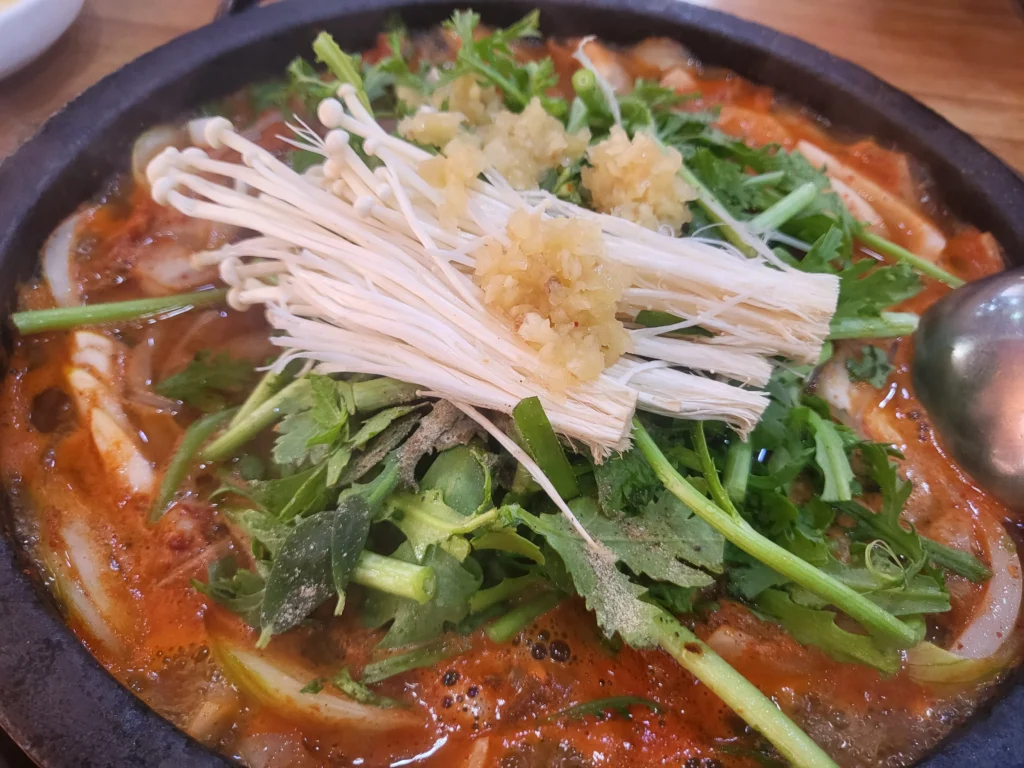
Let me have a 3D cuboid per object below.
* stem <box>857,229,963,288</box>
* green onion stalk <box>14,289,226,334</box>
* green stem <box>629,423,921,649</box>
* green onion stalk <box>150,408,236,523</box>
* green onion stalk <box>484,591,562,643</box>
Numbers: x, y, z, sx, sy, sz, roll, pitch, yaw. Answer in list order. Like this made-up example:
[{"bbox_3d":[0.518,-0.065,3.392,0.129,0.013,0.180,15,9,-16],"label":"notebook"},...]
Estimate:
[{"bbox_3d":[0.111,-0.036,0.216,0.036,0.004,0.004,31,56,9],"label":"stem"},{"bbox_3d":[-0.091,-0.018,0.184,0.051,0.005,0.005,-10,55,-15],"label":"green onion stalk"},{"bbox_3d":[0.046,0.028,0.143,0.066,0.006,0.007,38,58,5],"label":"green stem"},{"bbox_3d":[-0.067,0.015,0.162,0.007,0.004,0.030,19,56,9],"label":"green onion stalk"},{"bbox_3d":[0.004,0.044,0.148,0.019,0.004,0.004,-22,58,-28],"label":"green onion stalk"}]

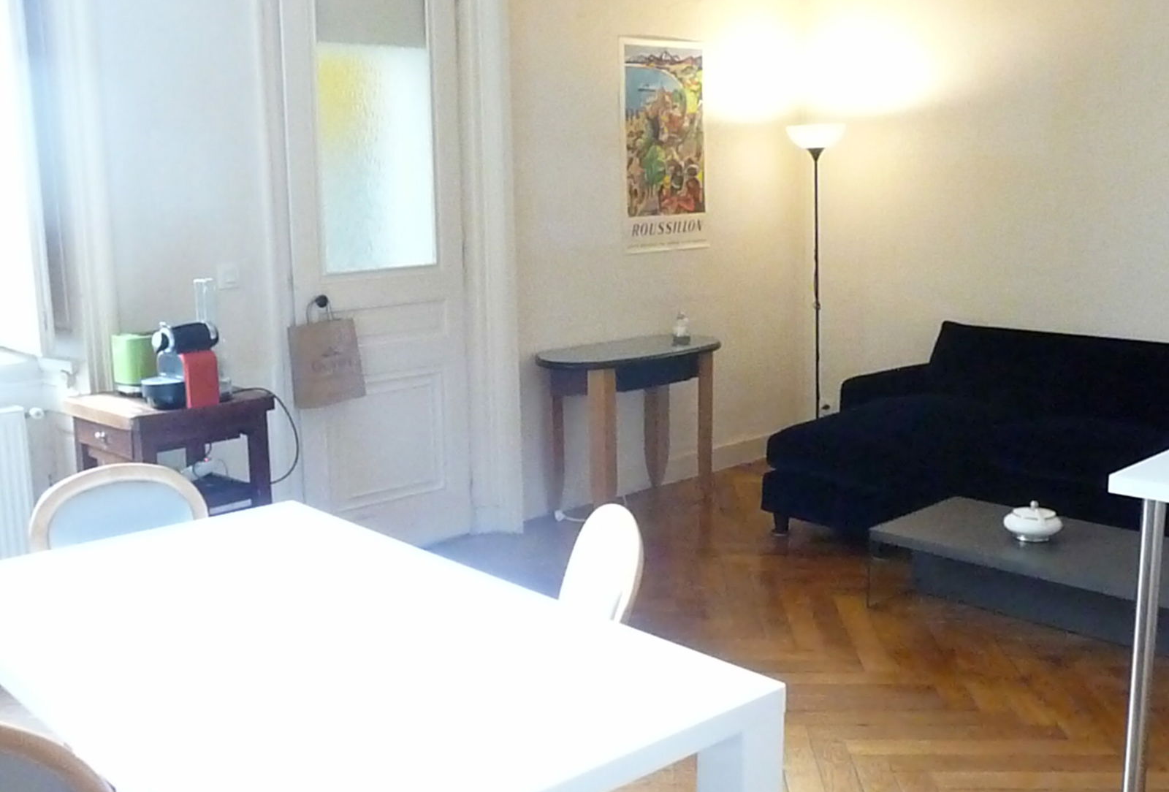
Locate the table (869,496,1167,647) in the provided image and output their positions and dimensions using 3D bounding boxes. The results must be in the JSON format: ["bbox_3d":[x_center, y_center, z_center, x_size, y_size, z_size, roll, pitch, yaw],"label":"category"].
[{"bbox_3d":[1.695,0.660,4.442,1.250,0.296,0.620,10,15,44],"label":"table"}]

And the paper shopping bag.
[{"bbox_3d":[-0.991,-0.131,4.928,0.090,0.315,0.305,10,15,44],"label":"paper shopping bag"}]

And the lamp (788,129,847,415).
[{"bbox_3d":[1.166,-0.482,6.558,0.285,1.770,0.285,-1,11,0],"label":"lamp"}]

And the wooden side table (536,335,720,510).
[{"bbox_3d":[0.240,0.162,5.902,0.430,0.775,0.990,10,15,44],"label":"wooden side table"}]

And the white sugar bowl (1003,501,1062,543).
[{"bbox_3d":[1.581,0.432,4.506,0.209,0.131,0.209,-1,11,0],"label":"white sugar bowl"}]

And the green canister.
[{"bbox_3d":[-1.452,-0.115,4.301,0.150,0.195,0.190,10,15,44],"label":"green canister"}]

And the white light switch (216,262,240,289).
[{"bbox_3d":[-1.269,-0.428,4.581,0.012,0.087,0.085,10,15,44],"label":"white light switch"}]

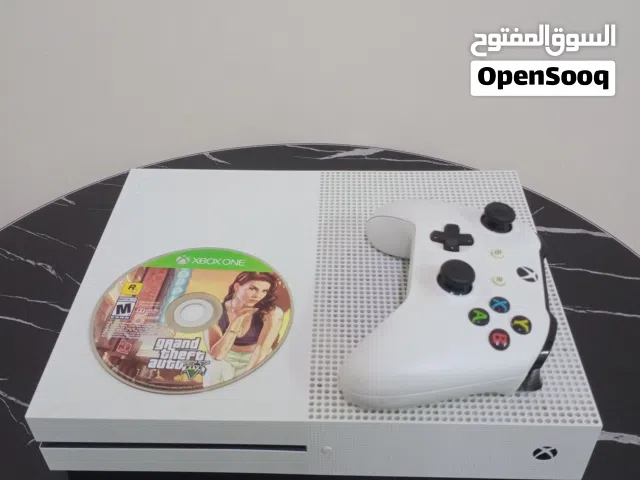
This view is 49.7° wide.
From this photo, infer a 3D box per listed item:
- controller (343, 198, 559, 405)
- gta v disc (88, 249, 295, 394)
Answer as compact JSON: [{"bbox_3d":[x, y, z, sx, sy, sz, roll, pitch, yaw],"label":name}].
[{"bbox_3d":[0.074,0.025,0.388,0.106,0.058,0.153,6,40,8],"label":"controller"},{"bbox_3d":[-0.075,0.044,0.413,0.120,0.002,0.120,-1,40,1],"label":"gta v disc"}]

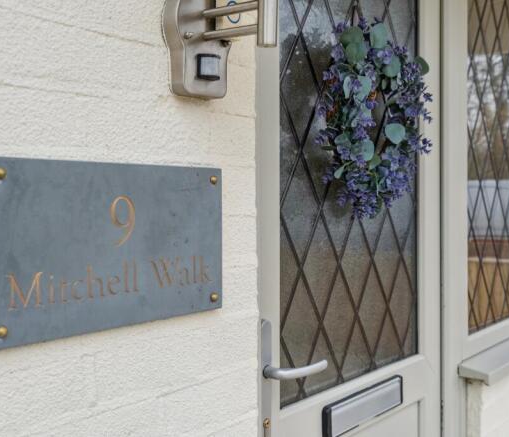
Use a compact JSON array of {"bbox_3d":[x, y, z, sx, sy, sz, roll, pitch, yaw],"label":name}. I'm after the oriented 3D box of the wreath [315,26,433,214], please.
[{"bbox_3d":[0.267,-0.209,1.364,0.110,0.415,0.375,1,2,41],"label":"wreath"}]

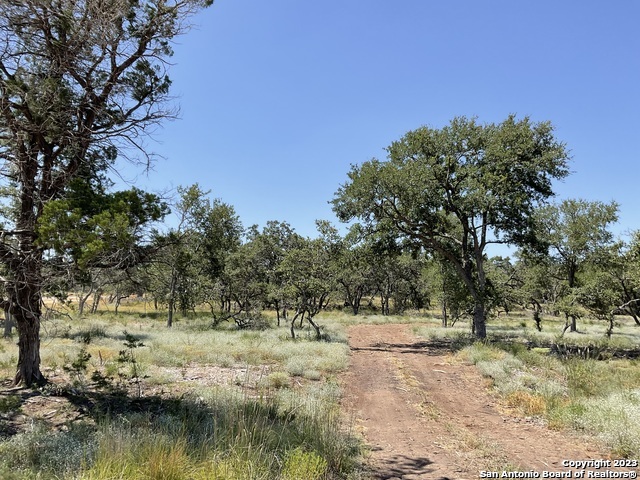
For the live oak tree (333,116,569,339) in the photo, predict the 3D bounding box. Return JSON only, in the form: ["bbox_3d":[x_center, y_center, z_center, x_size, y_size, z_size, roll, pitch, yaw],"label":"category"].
[{"bbox_3d":[4.500,-0.420,18.500,8.000,7.650,7.000,0,-5,0],"label":"live oak tree"}]

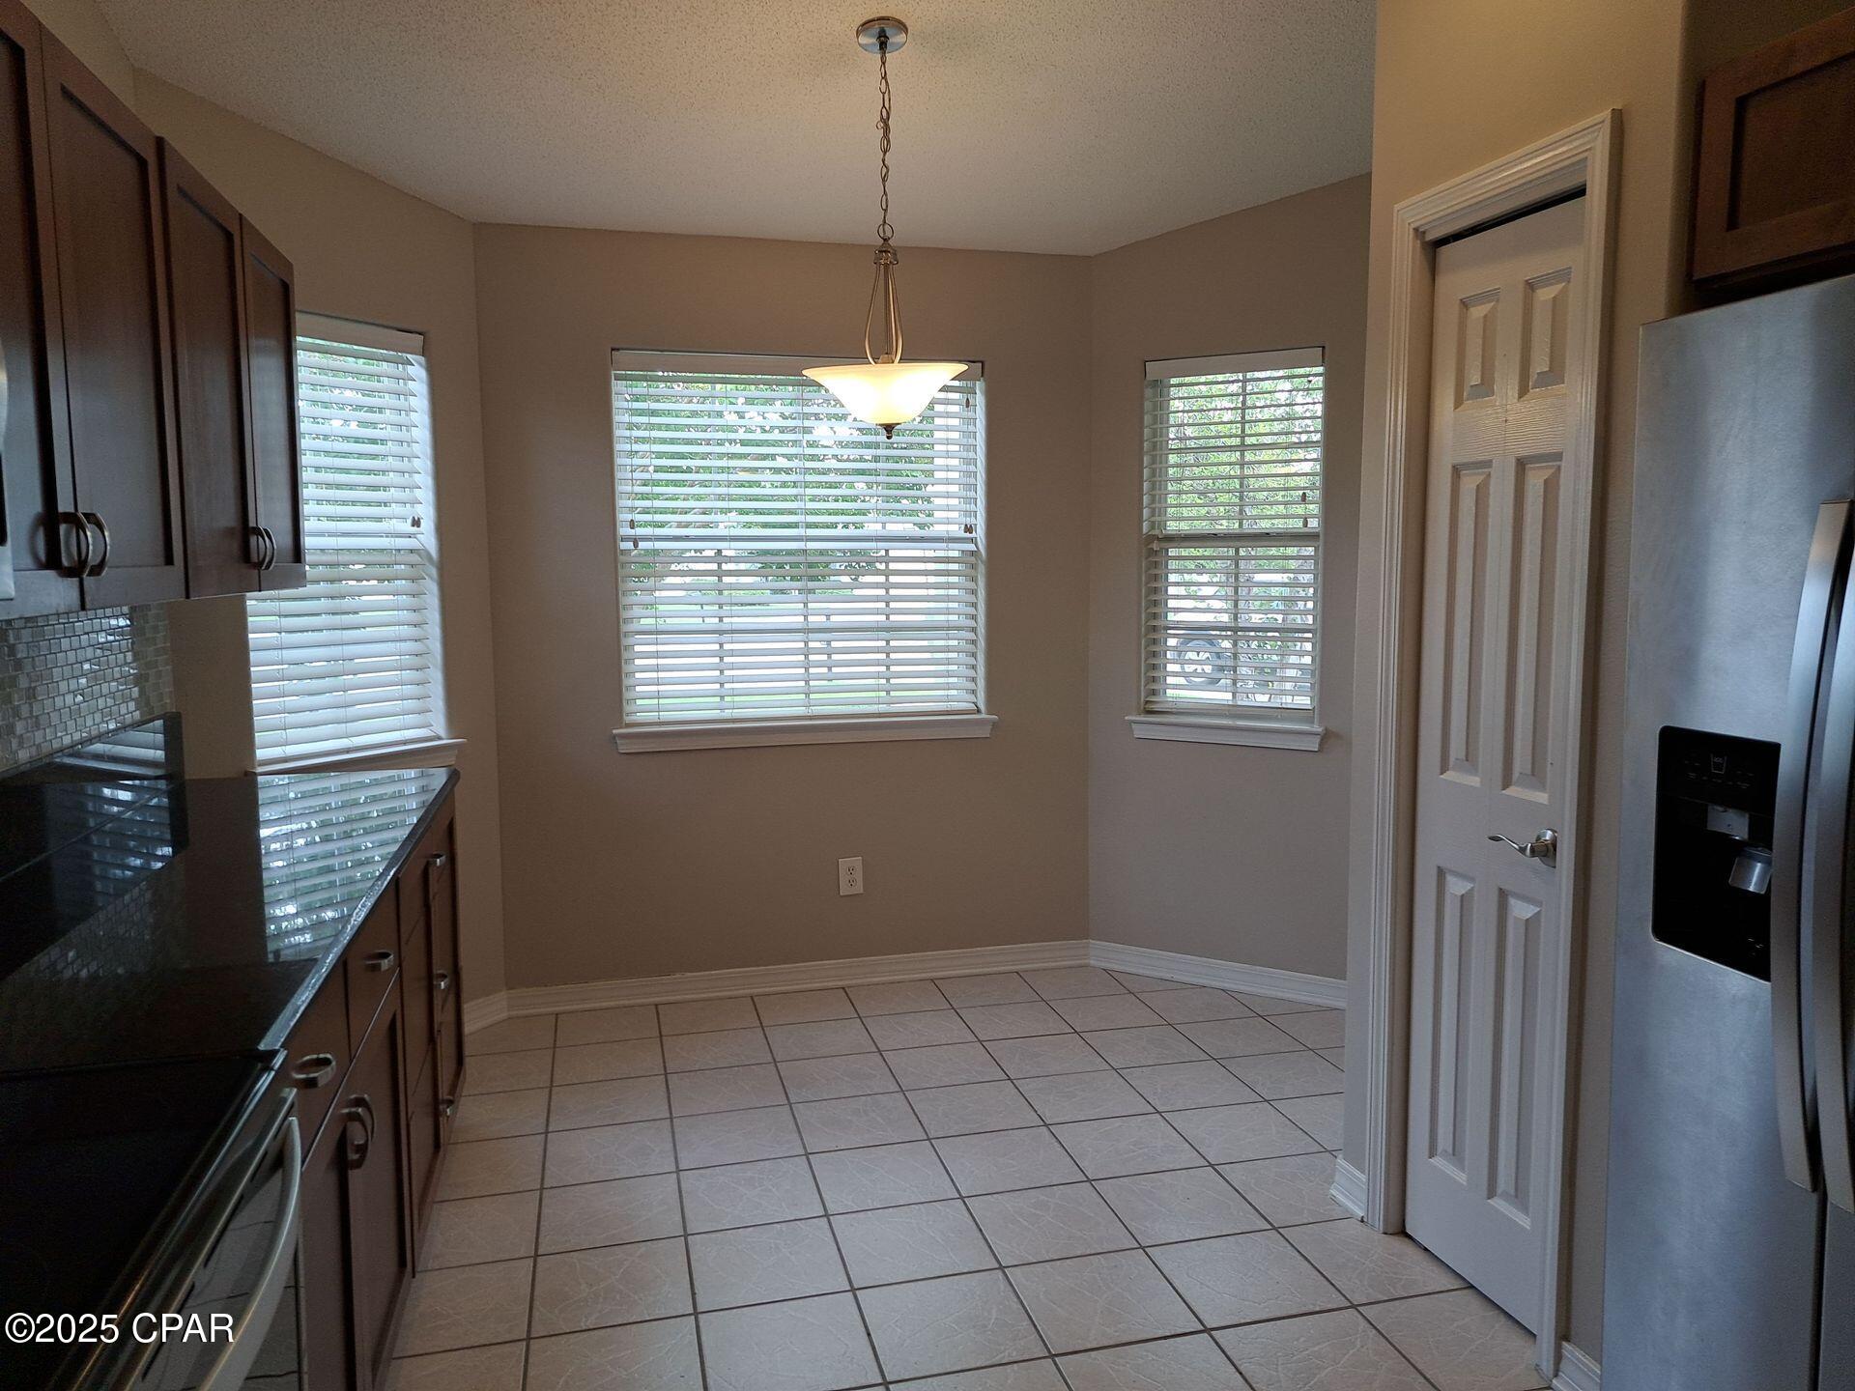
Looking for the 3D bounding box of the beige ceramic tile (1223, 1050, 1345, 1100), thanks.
[{"bbox_3d":[1.013,1.061,3.588,0.302,0.010,0.299,-2,6,-14],"label":"beige ceramic tile"}]

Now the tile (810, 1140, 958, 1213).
[{"bbox_3d":[-0.104,1.129,3.003,0.302,0.010,0.299,-2,6,-14],"label":"tile"}]

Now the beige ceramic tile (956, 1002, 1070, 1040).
[{"bbox_3d":[0.271,1.024,4.032,0.302,0.010,0.302,-2,6,-14],"label":"beige ceramic tile"}]

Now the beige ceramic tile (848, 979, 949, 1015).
[{"bbox_3d":[-0.099,1.005,4.237,0.304,0.010,0.278,-2,6,-14],"label":"beige ceramic tile"}]

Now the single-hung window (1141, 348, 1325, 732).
[{"bbox_3d":[0.988,-0.509,4.176,0.578,1.165,0.060,3,7,31],"label":"single-hung window"}]

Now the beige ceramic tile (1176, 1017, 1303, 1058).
[{"bbox_3d":[0.947,1.039,3.911,0.302,0.010,0.298,-2,6,-14],"label":"beige ceramic tile"}]

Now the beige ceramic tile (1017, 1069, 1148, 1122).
[{"bbox_3d":[0.420,1.088,3.470,0.302,0.010,0.298,-2,6,-14],"label":"beige ceramic tile"}]

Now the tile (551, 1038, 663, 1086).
[{"bbox_3d":[-0.918,1.058,3.713,0.303,0.010,0.297,-2,6,-14],"label":"tile"}]

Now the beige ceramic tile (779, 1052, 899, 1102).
[{"bbox_3d":[-0.250,1.073,3.597,0.300,0.010,0.300,-2,6,-14],"label":"beige ceramic tile"}]

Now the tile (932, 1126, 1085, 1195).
[{"bbox_3d":[0.194,1.127,3.102,0.302,0.010,0.298,-2,6,-14],"label":"tile"}]

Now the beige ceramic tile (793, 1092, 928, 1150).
[{"bbox_3d":[-0.180,1.109,3.322,0.302,0.010,0.298,-2,6,-14],"label":"beige ceramic tile"}]

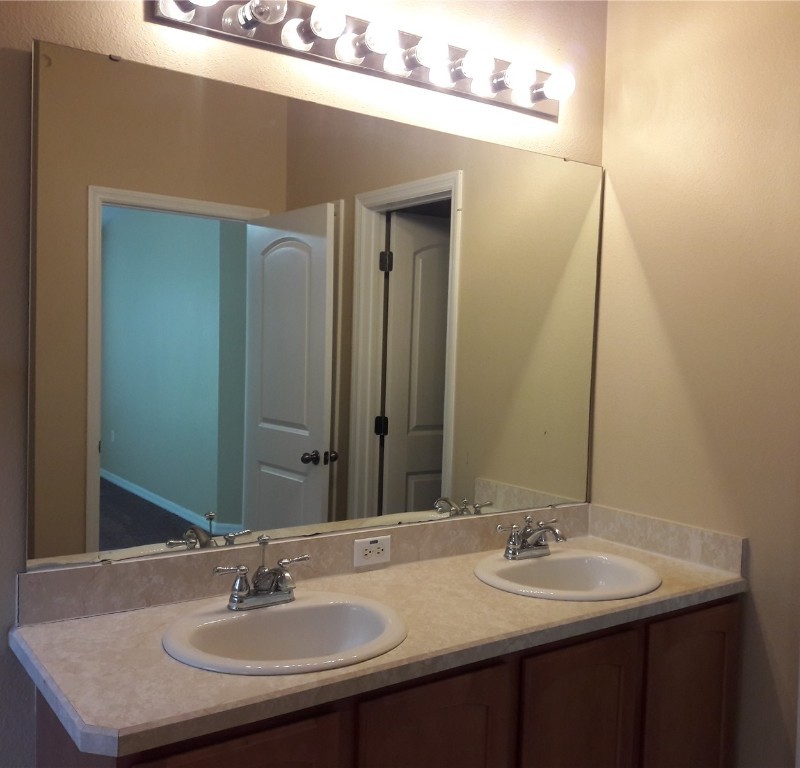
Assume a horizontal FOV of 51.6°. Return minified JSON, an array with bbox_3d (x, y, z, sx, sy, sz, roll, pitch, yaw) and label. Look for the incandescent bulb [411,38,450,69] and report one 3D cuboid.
[{"bbox_3d":[0.075,-0.837,2.076,0.080,0.080,0.098,0,3,-35],"label":"incandescent bulb"}]

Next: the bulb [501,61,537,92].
[{"bbox_3d":[0.319,-0.837,2.248,0.080,0.080,0.098,0,3,-35],"label":"bulb"}]

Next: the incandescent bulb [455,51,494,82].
[{"bbox_3d":[0.197,-0.837,2.162,0.080,0.080,0.098,0,3,-35],"label":"incandescent bulb"}]

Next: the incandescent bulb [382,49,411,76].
[{"bbox_3d":[-0.004,-0.830,2.141,0.077,0.077,0.085,0,3,-35],"label":"incandescent bulb"}]

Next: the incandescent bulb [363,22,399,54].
[{"bbox_3d":[-0.048,-0.836,1.990,0.080,0.080,0.098,0,3,-35],"label":"incandescent bulb"}]

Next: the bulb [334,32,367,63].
[{"bbox_3d":[-0.121,-0.831,2.058,0.077,0.077,0.085,0,3,-35],"label":"bulb"}]

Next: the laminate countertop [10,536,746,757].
[{"bbox_3d":[0.066,0.528,1.944,1.712,0.041,0.567,0,3,-35],"label":"laminate countertop"}]

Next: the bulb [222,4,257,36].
[{"bbox_3d":[-0.362,-0.828,1.888,0.077,0.077,0.085,0,3,-35],"label":"bulb"}]

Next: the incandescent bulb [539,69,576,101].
[{"bbox_3d":[0.441,-0.838,2.335,0.080,0.080,0.098,0,3,-35],"label":"incandescent bulb"}]

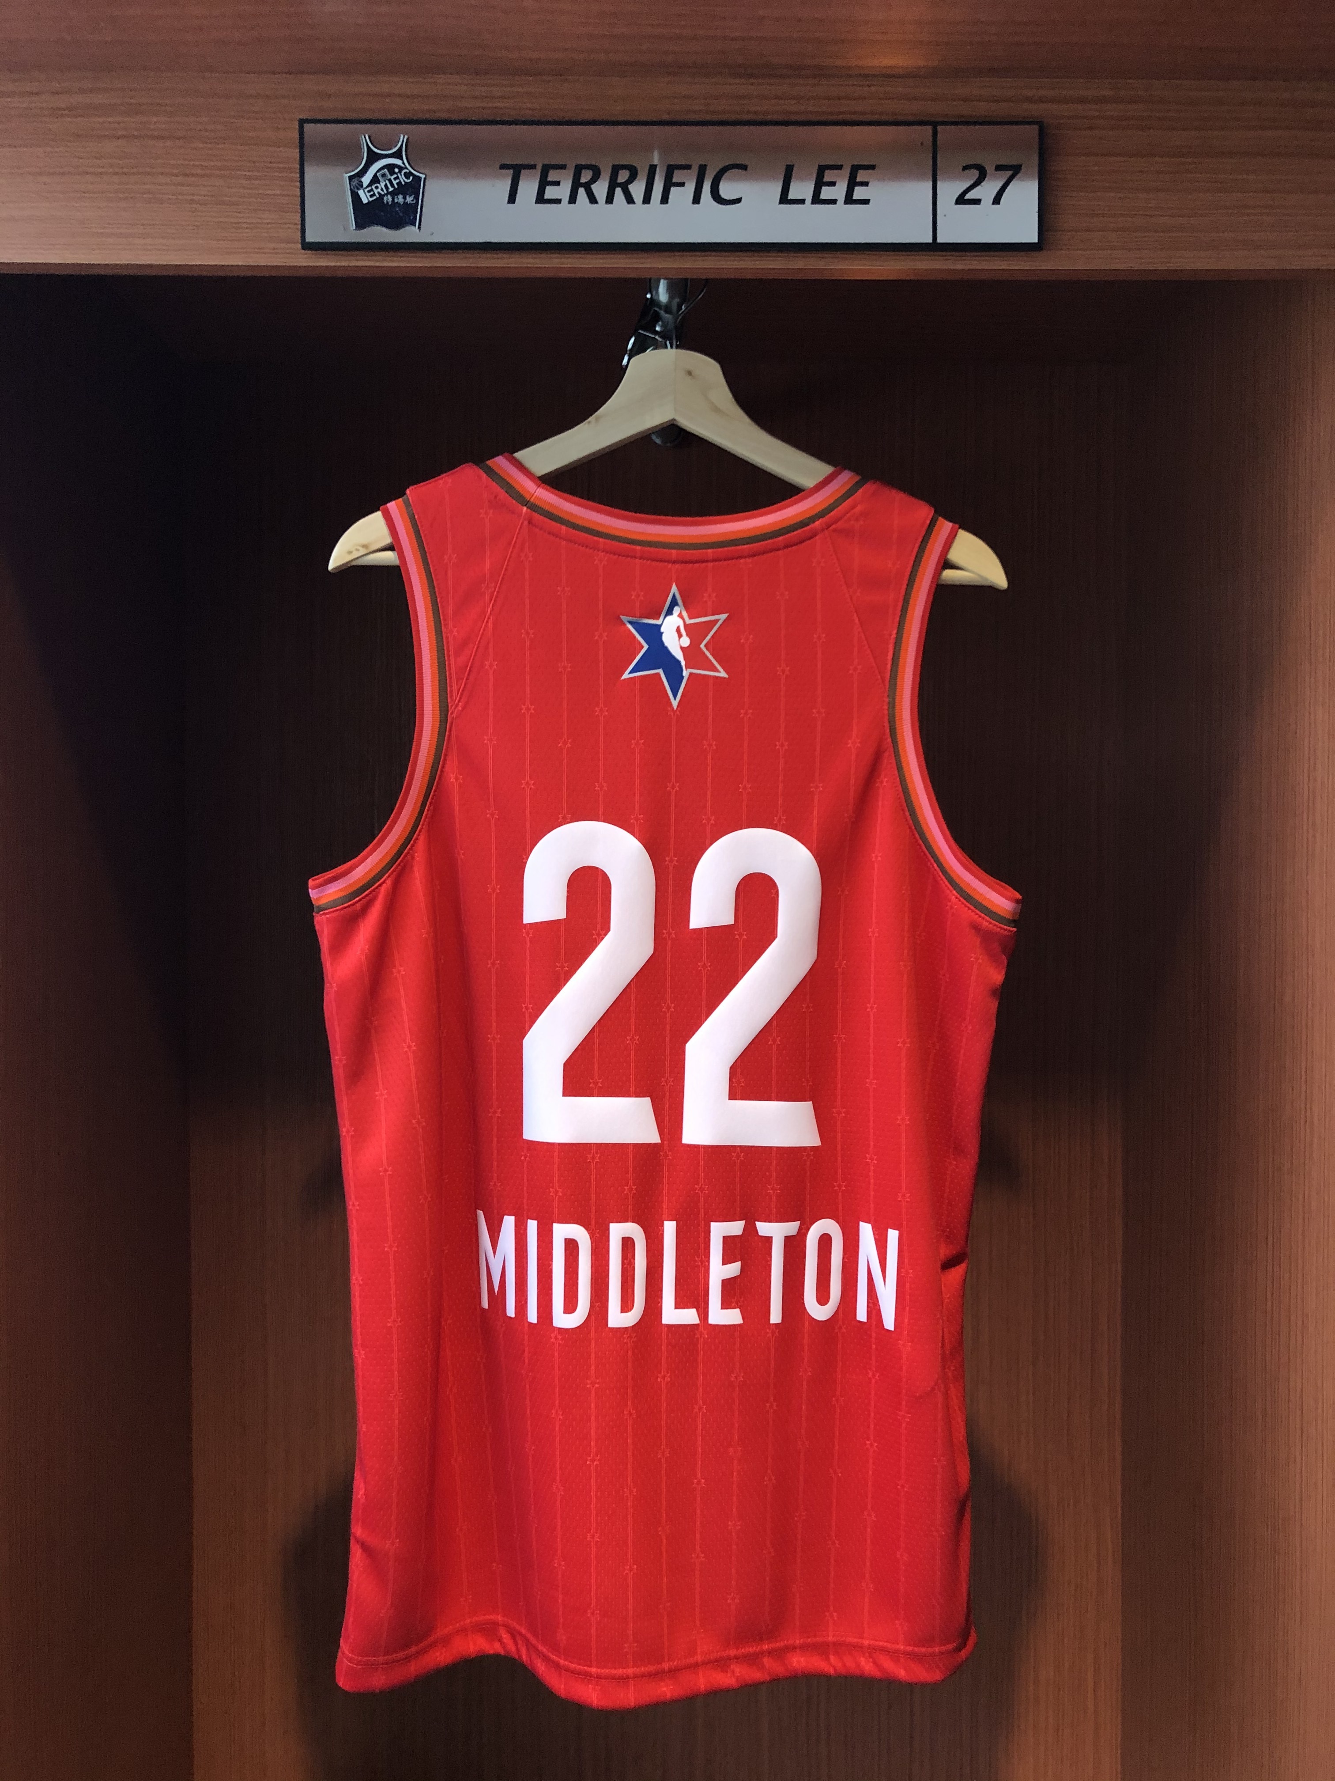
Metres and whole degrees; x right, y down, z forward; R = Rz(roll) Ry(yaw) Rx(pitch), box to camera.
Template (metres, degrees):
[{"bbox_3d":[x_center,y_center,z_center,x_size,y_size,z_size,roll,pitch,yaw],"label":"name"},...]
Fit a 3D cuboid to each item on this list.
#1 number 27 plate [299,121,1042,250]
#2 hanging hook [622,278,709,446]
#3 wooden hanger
[{"bbox_3d":[0.002,-0.410,0.838,0.430,0.075,0.008,0,1,0],"label":"number 27 plate"},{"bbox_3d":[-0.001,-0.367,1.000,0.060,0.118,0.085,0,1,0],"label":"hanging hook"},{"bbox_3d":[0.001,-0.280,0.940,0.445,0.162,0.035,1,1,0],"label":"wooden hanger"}]

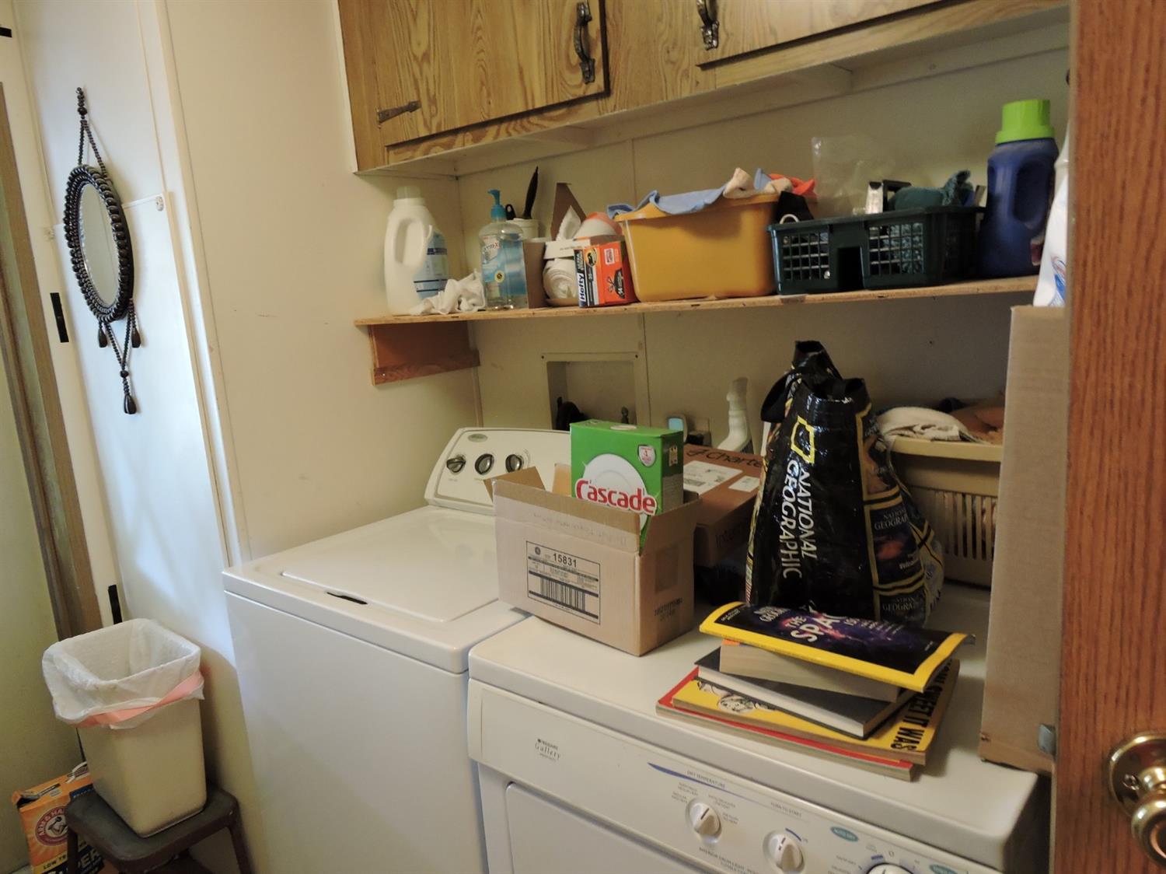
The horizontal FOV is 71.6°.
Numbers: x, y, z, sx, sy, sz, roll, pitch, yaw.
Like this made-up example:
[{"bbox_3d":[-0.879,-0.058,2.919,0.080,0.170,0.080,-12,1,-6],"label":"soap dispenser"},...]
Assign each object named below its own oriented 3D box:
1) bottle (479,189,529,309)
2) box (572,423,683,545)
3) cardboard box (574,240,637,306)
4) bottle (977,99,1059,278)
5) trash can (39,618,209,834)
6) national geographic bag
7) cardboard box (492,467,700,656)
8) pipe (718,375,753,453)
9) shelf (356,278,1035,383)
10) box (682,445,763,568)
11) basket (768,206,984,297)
[{"bbox_3d":[-0.155,-0.360,1.558,0.086,0.224,0.066,3,12,34],"label":"bottle"},{"bbox_3d":[0.062,0.109,1.167,0.167,0.250,0.050,8,14,42],"label":"box"},{"bbox_3d":[0.061,-0.283,1.417,0.105,0.104,0.090,4,13,39],"label":"cardboard box"},{"bbox_3d":[0.558,-0.315,1.031,0.130,0.219,0.086,-11,12,-32],"label":"bottle"},{"bbox_3d":[-0.919,0.592,1.663,0.285,0.330,0.195,4,13,39],"label":"trash can"},{"bbox_3d":[0.403,0.056,1.214,0.235,0.395,0.260,4,13,39],"label":"national geographic bag"},{"bbox_3d":[0.012,0.170,1.201,0.128,0.199,0.305,-12,14,-43],"label":"cardboard box"},{"bbox_3d":[0.303,-0.034,1.586,0.080,0.180,0.060,4,13,39],"label":"pipe"},{"bbox_3d":[0.157,-0.181,1.512,1.410,0.146,0.354,4,13,39],"label":"shelf"},{"bbox_3d":[0.192,0.101,1.349,0.242,0.065,0.310,10,22,40],"label":"box"},{"bbox_3d":[0.423,-0.264,1.151,0.235,0.097,0.245,5,14,40],"label":"basket"}]

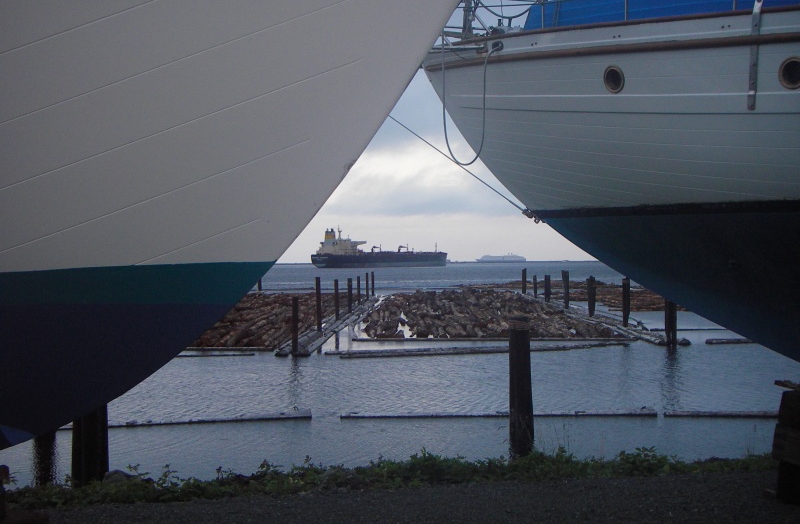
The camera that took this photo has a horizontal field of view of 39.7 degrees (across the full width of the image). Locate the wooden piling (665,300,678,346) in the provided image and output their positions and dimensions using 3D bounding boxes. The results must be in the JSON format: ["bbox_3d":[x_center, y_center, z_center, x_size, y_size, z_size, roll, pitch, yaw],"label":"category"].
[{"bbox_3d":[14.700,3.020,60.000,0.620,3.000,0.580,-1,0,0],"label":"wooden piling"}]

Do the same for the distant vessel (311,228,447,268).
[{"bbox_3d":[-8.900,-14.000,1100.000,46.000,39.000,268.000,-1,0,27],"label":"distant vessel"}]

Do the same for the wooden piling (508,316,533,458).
[{"bbox_3d":[1.780,1.900,16.500,0.350,2.200,0.350,-1,0,0],"label":"wooden piling"}]

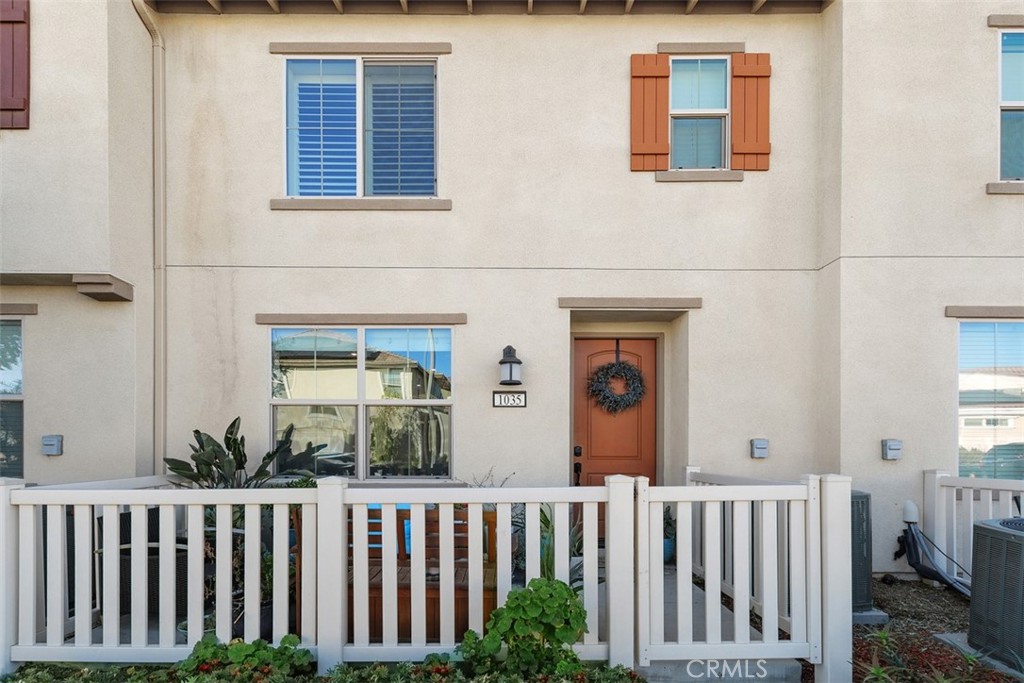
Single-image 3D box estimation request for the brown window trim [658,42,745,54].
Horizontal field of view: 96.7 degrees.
[{"bbox_3d":[1.850,-2.860,4.440,0.852,0.107,0.070,0,0,0],"label":"brown window trim"}]

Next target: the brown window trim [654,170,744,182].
[{"bbox_3d":[1.832,-1.612,4.440,0.859,0.107,0.070,0,0,0],"label":"brown window trim"}]

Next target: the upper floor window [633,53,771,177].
[{"bbox_3d":[1.856,-2.249,4.470,1.375,1.179,0.100,0,0,0],"label":"upper floor window"}]

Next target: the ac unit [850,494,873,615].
[{"bbox_3d":[2.130,1.470,3.400,0.680,0.830,0.680,0,0,0],"label":"ac unit"}]

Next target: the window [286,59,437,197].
[{"bbox_3d":[-1.491,-2.116,4.500,1.508,1.384,0.100,0,0,0],"label":"window"}]

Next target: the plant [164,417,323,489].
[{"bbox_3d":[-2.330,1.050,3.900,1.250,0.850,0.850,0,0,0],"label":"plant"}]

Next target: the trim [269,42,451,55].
[{"bbox_3d":[-1.474,-2.858,4.440,1.777,0.115,0.070,0,0,0],"label":"trim"}]

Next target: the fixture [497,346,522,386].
[{"bbox_3d":[-0.011,0.230,4.360,0.223,0.383,0.220,0,0,0],"label":"fixture"}]

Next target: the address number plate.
[{"bbox_3d":[-0.021,0.568,4.460,0.331,0.163,0.030,0,0,0],"label":"address number plate"}]

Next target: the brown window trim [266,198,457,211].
[{"bbox_3d":[-1.469,-1.329,4.440,1.768,0.107,0.070,0,0,0],"label":"brown window trim"}]

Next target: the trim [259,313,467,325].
[{"bbox_3d":[-1.466,-0.220,4.440,2.073,0.107,0.070,0,0,0],"label":"trim"}]

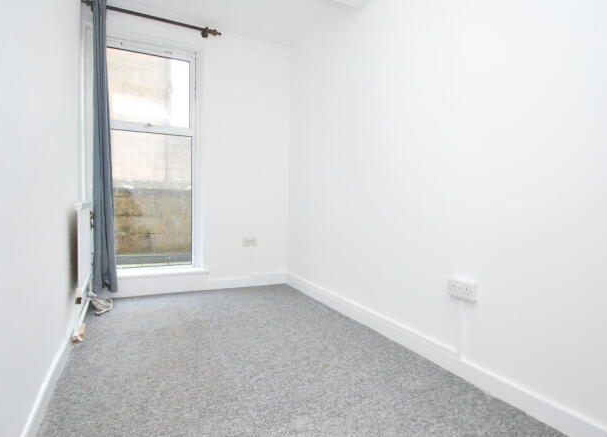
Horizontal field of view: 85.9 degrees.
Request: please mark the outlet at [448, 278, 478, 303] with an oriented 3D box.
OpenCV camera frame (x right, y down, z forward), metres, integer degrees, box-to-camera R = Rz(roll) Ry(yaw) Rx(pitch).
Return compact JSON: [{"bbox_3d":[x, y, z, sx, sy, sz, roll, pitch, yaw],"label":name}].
[{"bbox_3d":[0.779,0.349,1.577,0.036,0.088,0.147,-1,3,-28],"label":"outlet"}]

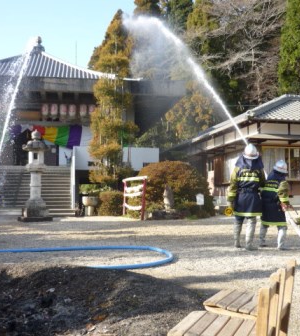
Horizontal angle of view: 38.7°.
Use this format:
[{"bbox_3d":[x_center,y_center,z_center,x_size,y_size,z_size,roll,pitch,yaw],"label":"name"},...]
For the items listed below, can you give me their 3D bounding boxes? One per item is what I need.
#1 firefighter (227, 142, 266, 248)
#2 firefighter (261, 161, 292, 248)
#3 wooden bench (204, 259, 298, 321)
[{"bbox_3d":[1.643,0.568,7.339,0.620,1.670,0.420,0,-1,4],"label":"firefighter"},{"bbox_3d":[2.189,0.626,7.438,0.520,1.560,0.420,-1,-1,28],"label":"firefighter"},{"bbox_3d":[0.665,0.957,2.799,0.500,0.690,0.420,-1,-1,29],"label":"wooden bench"}]

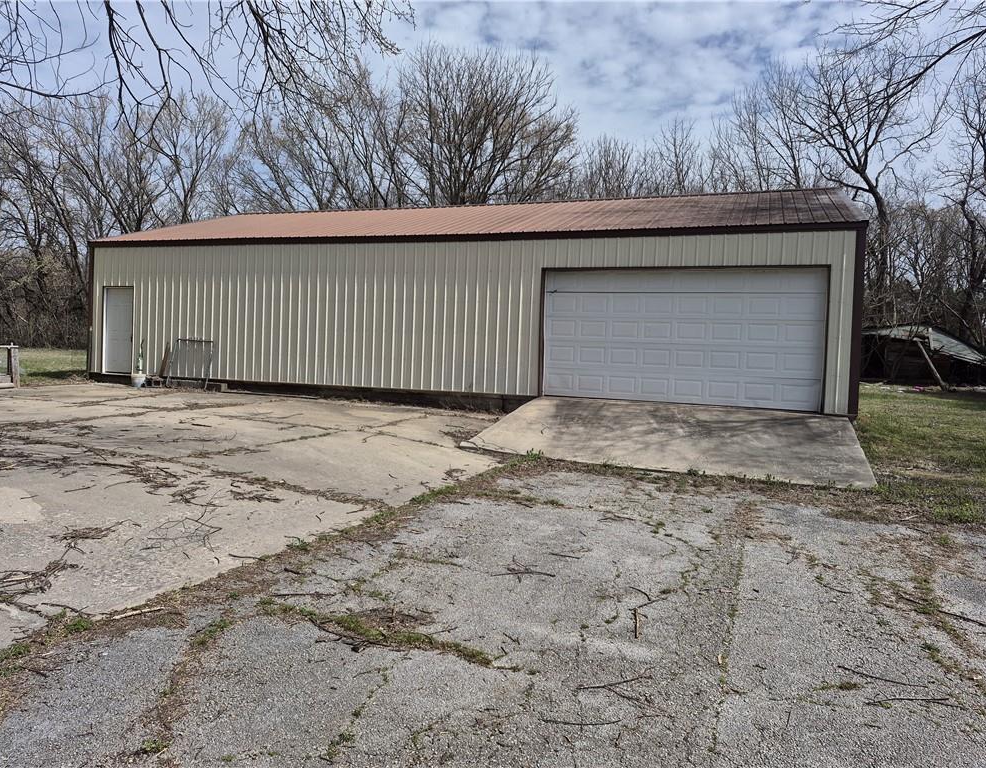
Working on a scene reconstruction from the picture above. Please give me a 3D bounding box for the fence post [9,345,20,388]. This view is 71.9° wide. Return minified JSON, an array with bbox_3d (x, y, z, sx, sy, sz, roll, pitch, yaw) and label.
[{"bbox_3d":[-10.466,-0.383,14.900,0.145,0.917,0.145,3,3,19],"label":"fence post"}]

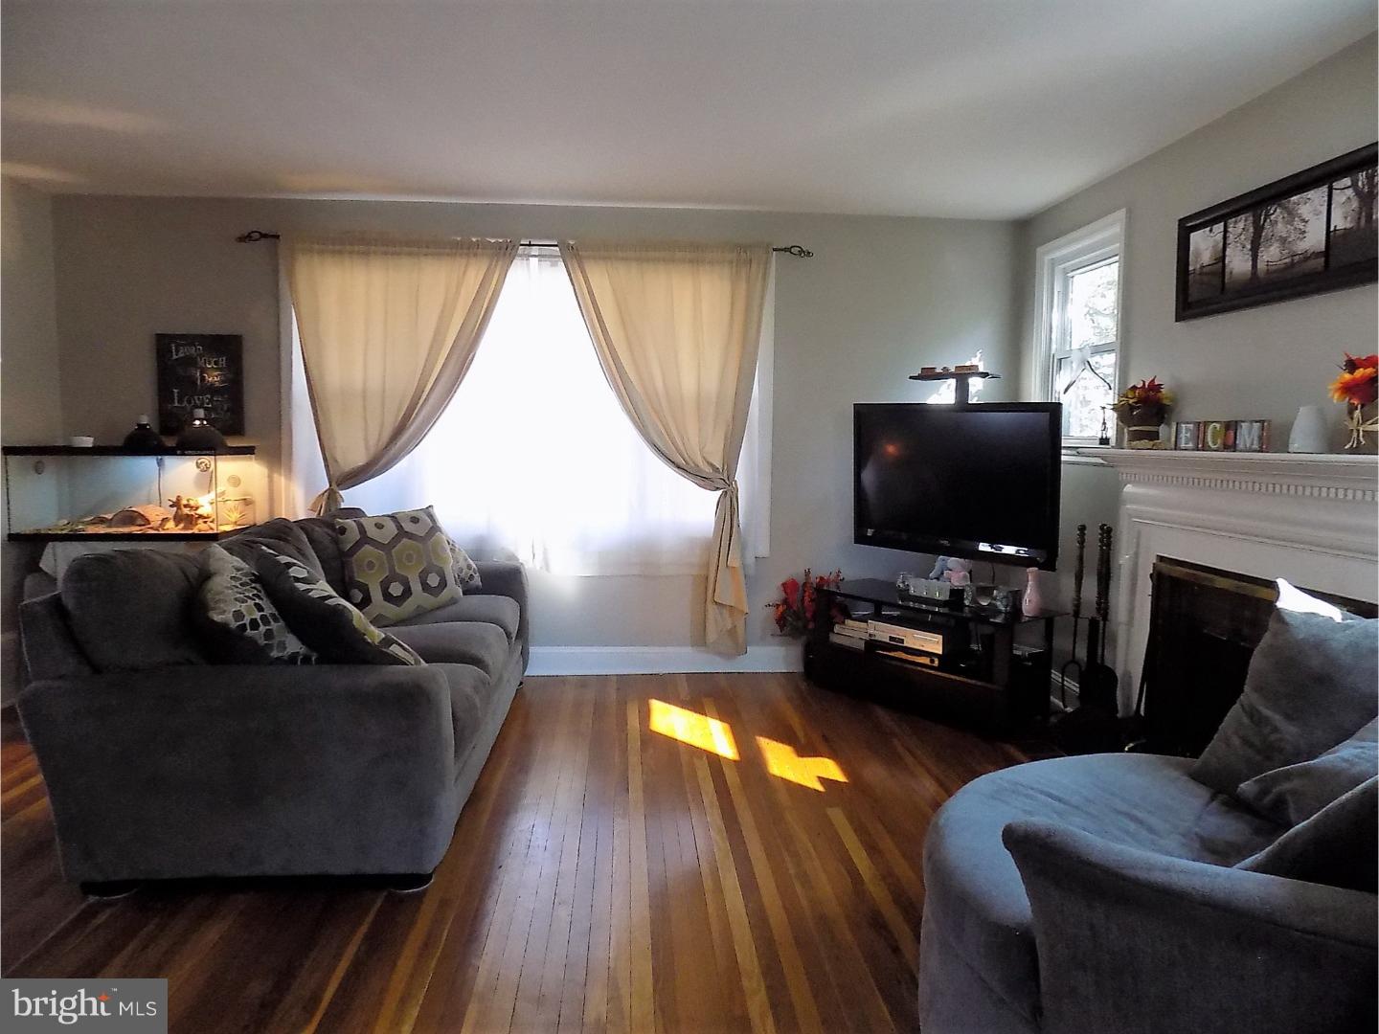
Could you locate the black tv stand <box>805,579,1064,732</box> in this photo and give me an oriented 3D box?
[{"bbox_3d":[1.135,0.642,4.430,0.440,0.500,1.200,-3,6,-39],"label":"black tv stand"}]

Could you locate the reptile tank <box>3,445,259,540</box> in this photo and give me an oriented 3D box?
[{"bbox_3d":[-2.629,-0.119,4.375,0.930,0.425,0.450,0,5,-4],"label":"reptile tank"}]

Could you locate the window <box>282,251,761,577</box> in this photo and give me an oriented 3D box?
[{"bbox_3d":[-0.745,-0.522,4.718,2.300,1.670,0.070,0,5,-4],"label":"window"}]

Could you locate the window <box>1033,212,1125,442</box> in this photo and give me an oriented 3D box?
[{"bbox_3d":[1.821,-0.825,4.297,0.110,1.030,0.840,0,5,-4],"label":"window"}]

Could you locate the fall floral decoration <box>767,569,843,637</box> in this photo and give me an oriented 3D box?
[{"bbox_3d":[0.610,0.445,4.765,0.380,0.355,0.220,0,5,-4],"label":"fall floral decoration"}]

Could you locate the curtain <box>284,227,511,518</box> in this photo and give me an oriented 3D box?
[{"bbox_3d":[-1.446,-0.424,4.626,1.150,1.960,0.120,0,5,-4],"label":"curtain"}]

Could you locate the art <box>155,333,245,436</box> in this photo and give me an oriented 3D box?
[{"bbox_3d":[-2.455,-0.664,4.611,0.415,0.505,0.030,0,5,-4],"label":"art"}]

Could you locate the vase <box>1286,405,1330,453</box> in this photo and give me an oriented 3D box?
[{"bbox_3d":[1.788,-0.255,2.641,0.100,0.137,0.100,0,5,-4],"label":"vase"}]

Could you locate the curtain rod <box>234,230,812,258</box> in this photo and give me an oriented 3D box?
[{"bbox_3d":[-0.808,-1.367,4.616,2.880,0.065,0.090,0,5,-4],"label":"curtain rod"}]

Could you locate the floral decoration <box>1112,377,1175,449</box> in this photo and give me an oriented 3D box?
[{"bbox_3d":[1.715,-0.388,3.460,0.180,0.265,0.210,0,5,-4],"label":"floral decoration"}]

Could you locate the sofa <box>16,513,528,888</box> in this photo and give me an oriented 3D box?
[{"bbox_3d":[-1.264,0.491,3.539,1.100,0.910,2.250,0,5,-4],"label":"sofa"}]

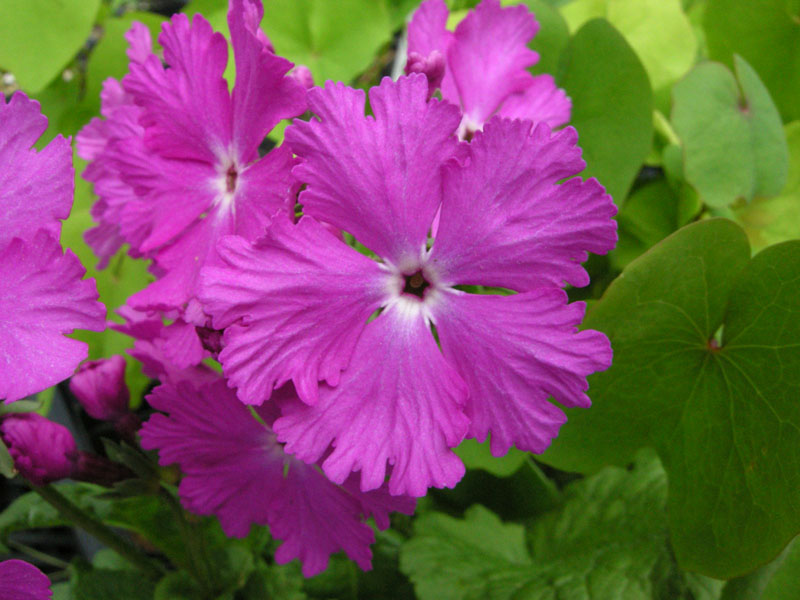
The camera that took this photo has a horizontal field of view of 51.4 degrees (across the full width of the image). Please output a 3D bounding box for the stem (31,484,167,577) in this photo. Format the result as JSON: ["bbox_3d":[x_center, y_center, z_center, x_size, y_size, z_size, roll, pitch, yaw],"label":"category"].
[{"bbox_3d":[-0.054,0.042,0.151,0.003,0.032,0.003,-36,34,0],"label":"stem"}]

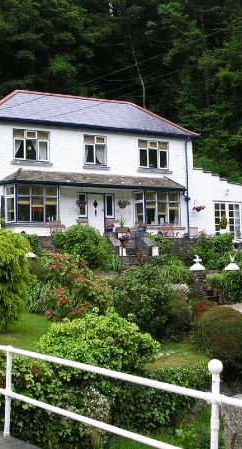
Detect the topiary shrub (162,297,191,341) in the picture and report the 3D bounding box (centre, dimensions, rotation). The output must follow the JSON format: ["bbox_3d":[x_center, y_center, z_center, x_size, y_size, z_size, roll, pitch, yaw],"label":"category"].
[{"bbox_3d":[1.143,1.971,13.800,0.692,0.923,0.692,-1,-5,0],"label":"topiary shrub"}]

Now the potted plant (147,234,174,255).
[{"bbox_3d":[1.681,0.851,28.000,1.106,0.893,0.996,-1,-5,0],"label":"potted plant"}]

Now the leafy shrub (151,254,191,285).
[{"bbox_3d":[1.727,1.539,22.500,1.368,1.077,1.231,-1,-5,0],"label":"leafy shrub"}]

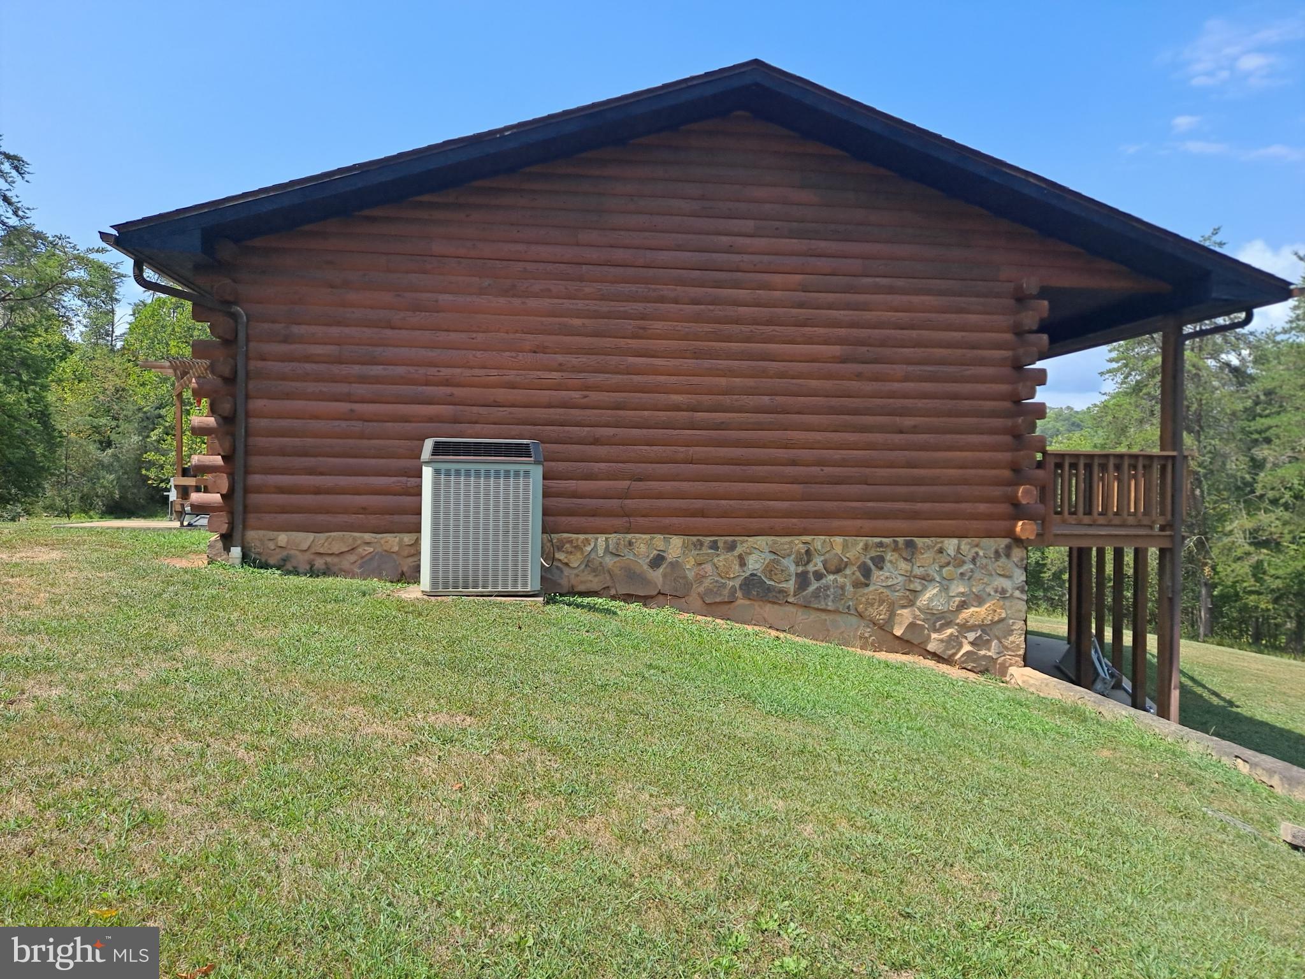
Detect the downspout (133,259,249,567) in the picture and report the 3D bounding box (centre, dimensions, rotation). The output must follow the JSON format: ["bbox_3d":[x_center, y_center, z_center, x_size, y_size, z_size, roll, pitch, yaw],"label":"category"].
[{"bbox_3d":[-4.075,-0.681,8.307,1.059,2.696,0.340,1,0,-8],"label":"downspout"}]

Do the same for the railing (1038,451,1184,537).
[{"bbox_3d":[4.655,0.029,9.521,1.590,0.839,0.130,1,0,-8],"label":"railing"}]

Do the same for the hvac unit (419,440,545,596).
[{"bbox_3d":[-1.363,0.205,7.689,0.940,1.200,0.880,1,0,-8],"label":"hvac unit"}]

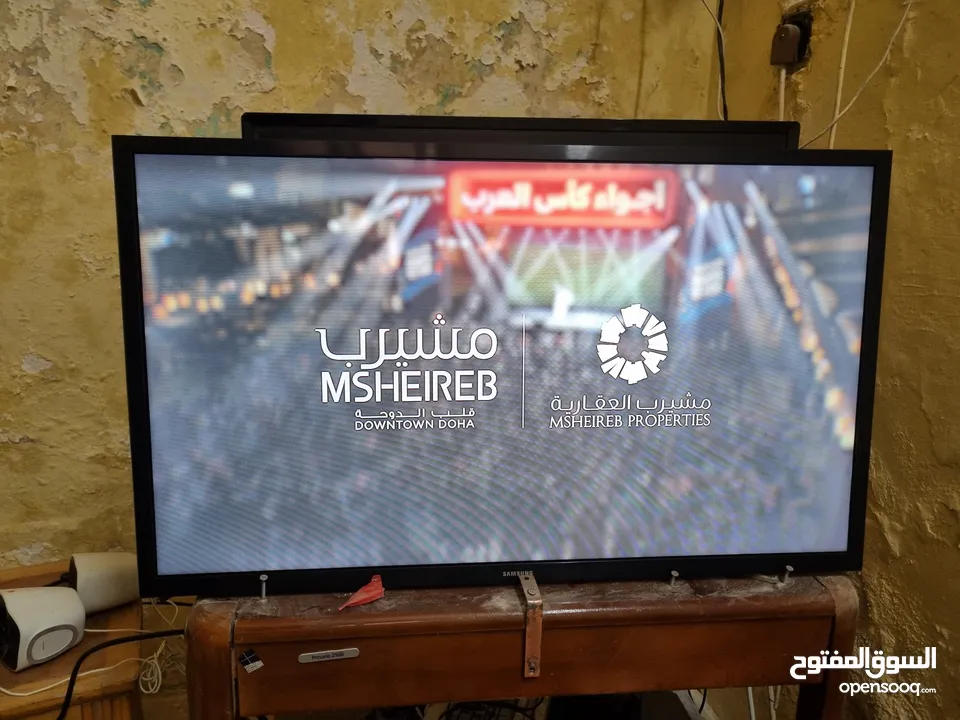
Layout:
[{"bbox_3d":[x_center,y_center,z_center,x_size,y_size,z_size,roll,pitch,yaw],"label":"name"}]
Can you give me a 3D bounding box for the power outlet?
[{"bbox_3d":[0.427,-0.432,0.970,0.020,0.070,0.050,-3,11,-19],"label":"power outlet"}]

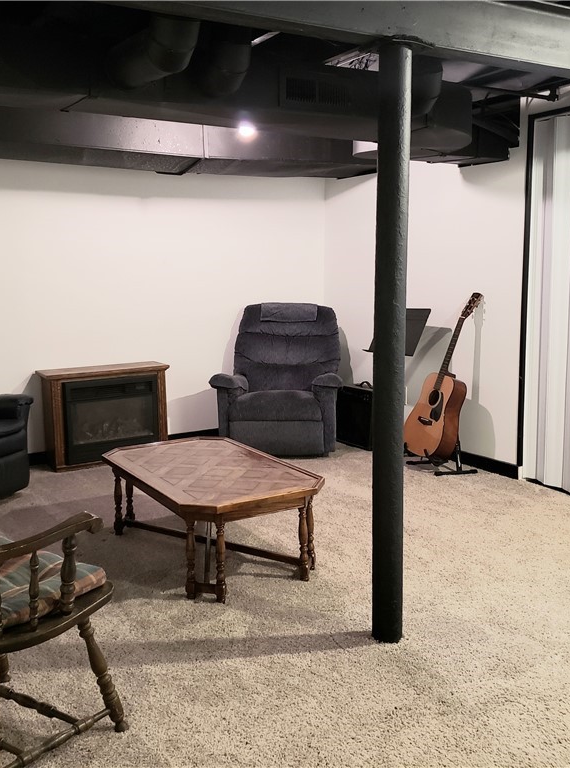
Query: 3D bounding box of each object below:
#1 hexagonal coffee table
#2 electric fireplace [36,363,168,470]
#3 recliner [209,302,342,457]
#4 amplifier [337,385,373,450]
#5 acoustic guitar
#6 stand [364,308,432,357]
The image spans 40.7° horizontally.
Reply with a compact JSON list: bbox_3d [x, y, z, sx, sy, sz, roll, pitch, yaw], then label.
[{"bbox_3d":[-0.349,0.561,3.459,0.665,0.390,1.135,-6,10,-30],"label":"hexagonal coffee table"},{"bbox_3d":[-1.190,0.204,5.101,0.800,0.610,0.305,-6,10,-30],"label":"electric fireplace"},{"bbox_3d":[-0.006,-0.066,5.456,0.870,1.000,0.860,0,9,7],"label":"recliner"},{"bbox_3d":[0.578,0.219,5.456,0.240,0.425,0.400,-7,11,-34],"label":"amplifier"},{"bbox_3d":[1.013,-0.058,4.693,0.125,1.040,0.400,21,-3,-23],"label":"acoustic guitar"},{"bbox_3d":[0.710,0.021,4.864,0.440,0.990,0.480,-9,12,-42],"label":"stand"}]

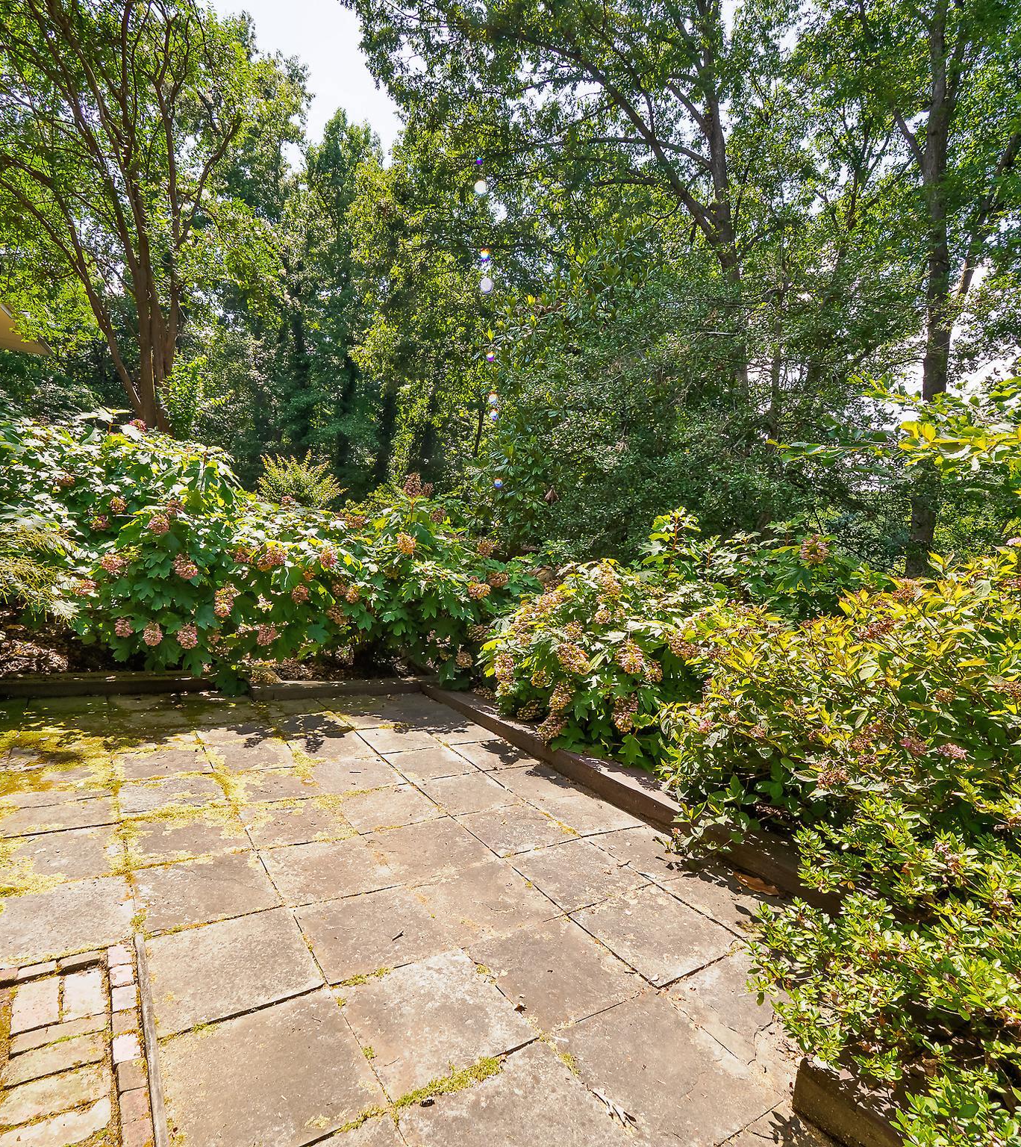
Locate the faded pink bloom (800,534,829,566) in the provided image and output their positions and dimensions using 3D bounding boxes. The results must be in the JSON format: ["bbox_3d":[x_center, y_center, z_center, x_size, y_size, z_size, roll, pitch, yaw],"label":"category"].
[{"bbox_3d":[2.015,-0.154,4.100,0.190,0.200,0.190,4,3,26],"label":"faded pink bloom"}]

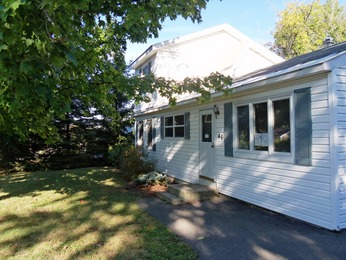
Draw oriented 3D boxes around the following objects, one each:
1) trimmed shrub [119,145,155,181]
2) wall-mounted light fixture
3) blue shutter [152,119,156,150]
[{"bbox_3d":[-1.260,1.130,10.000,1.200,1.200,1.200,0,-2,0],"label":"trimmed shrub"},{"bbox_3d":[1.179,-0.484,7.610,0.180,0.375,0.150,1,-2,-24],"label":"wall-mounted light fixture"},{"bbox_3d":[-0.790,0.197,12.120,0.045,1.430,0.380,1,-2,-24],"label":"blue shutter"}]

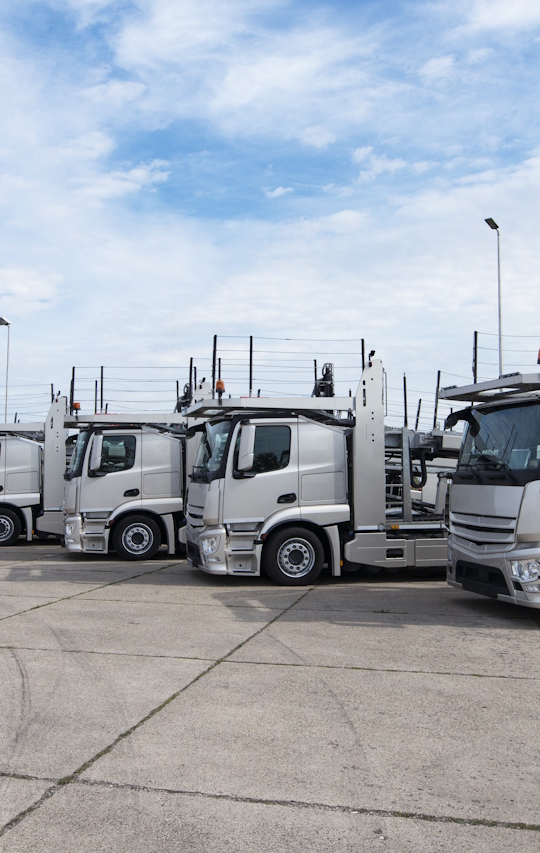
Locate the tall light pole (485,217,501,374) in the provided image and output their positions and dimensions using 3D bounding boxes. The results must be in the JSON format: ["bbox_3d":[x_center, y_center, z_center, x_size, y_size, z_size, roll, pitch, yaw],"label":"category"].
[{"bbox_3d":[7.261,-1.620,22.730,0.700,10.080,0.240,4,-6,-44],"label":"tall light pole"}]

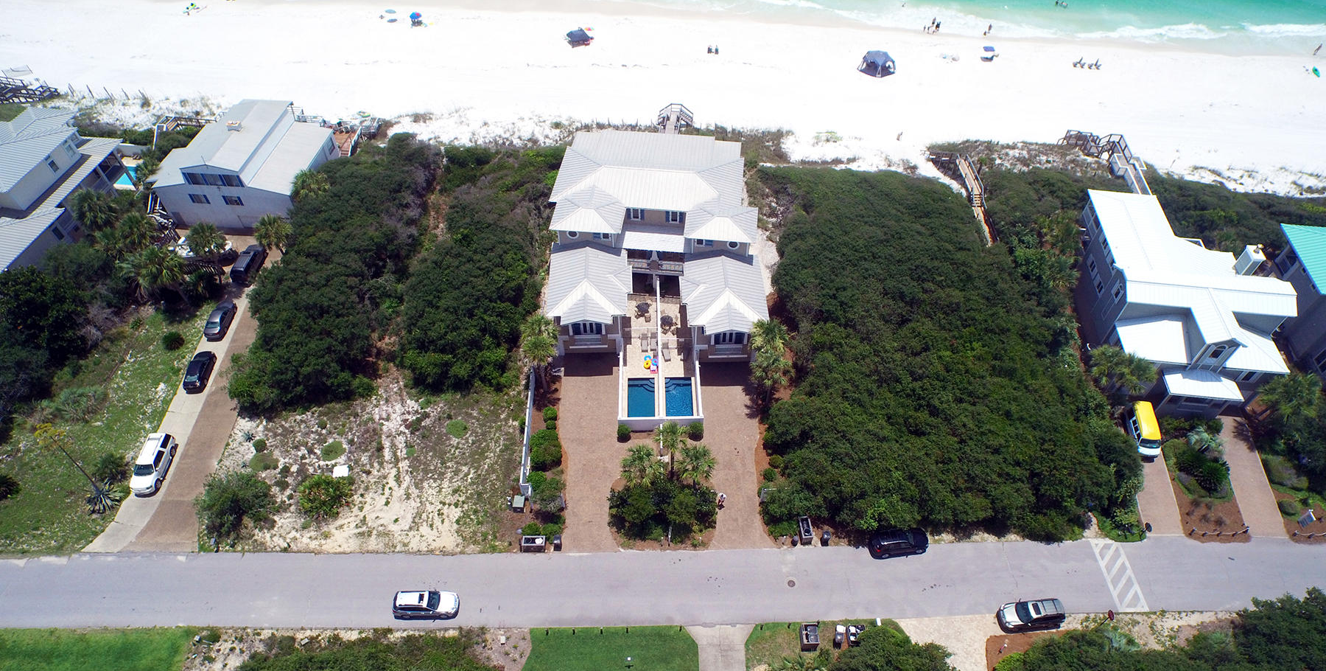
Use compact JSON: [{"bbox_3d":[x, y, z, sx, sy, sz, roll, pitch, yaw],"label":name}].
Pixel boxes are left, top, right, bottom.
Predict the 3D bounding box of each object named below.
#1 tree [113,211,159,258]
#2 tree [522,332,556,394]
[{"bbox_3d":[-59.151,-10.982,83.095,4.800,5.700,4.800,1,47,0],"label":"tree"},{"bbox_3d":[-11.381,3.043,69.111,3.100,7.300,3.100,1,47,0],"label":"tree"}]

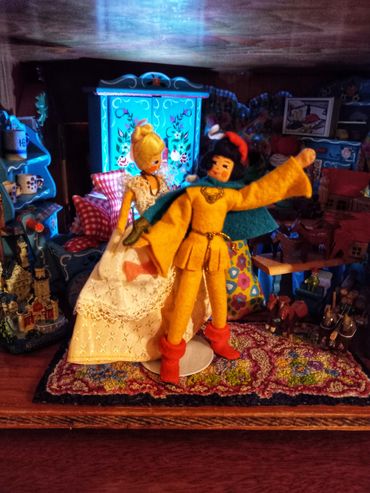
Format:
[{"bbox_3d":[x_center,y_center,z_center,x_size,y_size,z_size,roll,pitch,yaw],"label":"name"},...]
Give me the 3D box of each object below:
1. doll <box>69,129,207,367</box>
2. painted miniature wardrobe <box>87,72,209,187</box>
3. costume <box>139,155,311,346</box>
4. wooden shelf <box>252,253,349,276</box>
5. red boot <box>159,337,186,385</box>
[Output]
[{"bbox_3d":[-0.041,-0.012,0.406,0.153,0.227,0.122,-8,20,-27],"label":"doll"},{"bbox_3d":[-0.054,-0.117,0.572,0.152,0.250,0.080,-6,19,-22],"label":"painted miniature wardrobe"},{"bbox_3d":[0.031,0.002,0.352,0.151,0.164,0.085,1,18,-2],"label":"costume"},{"bbox_3d":[0.153,0.018,0.513,0.124,0.009,0.054,-5,19,-19],"label":"wooden shelf"},{"bbox_3d":[-0.012,0.103,0.359,0.023,0.038,0.033,0,18,-5],"label":"red boot"}]

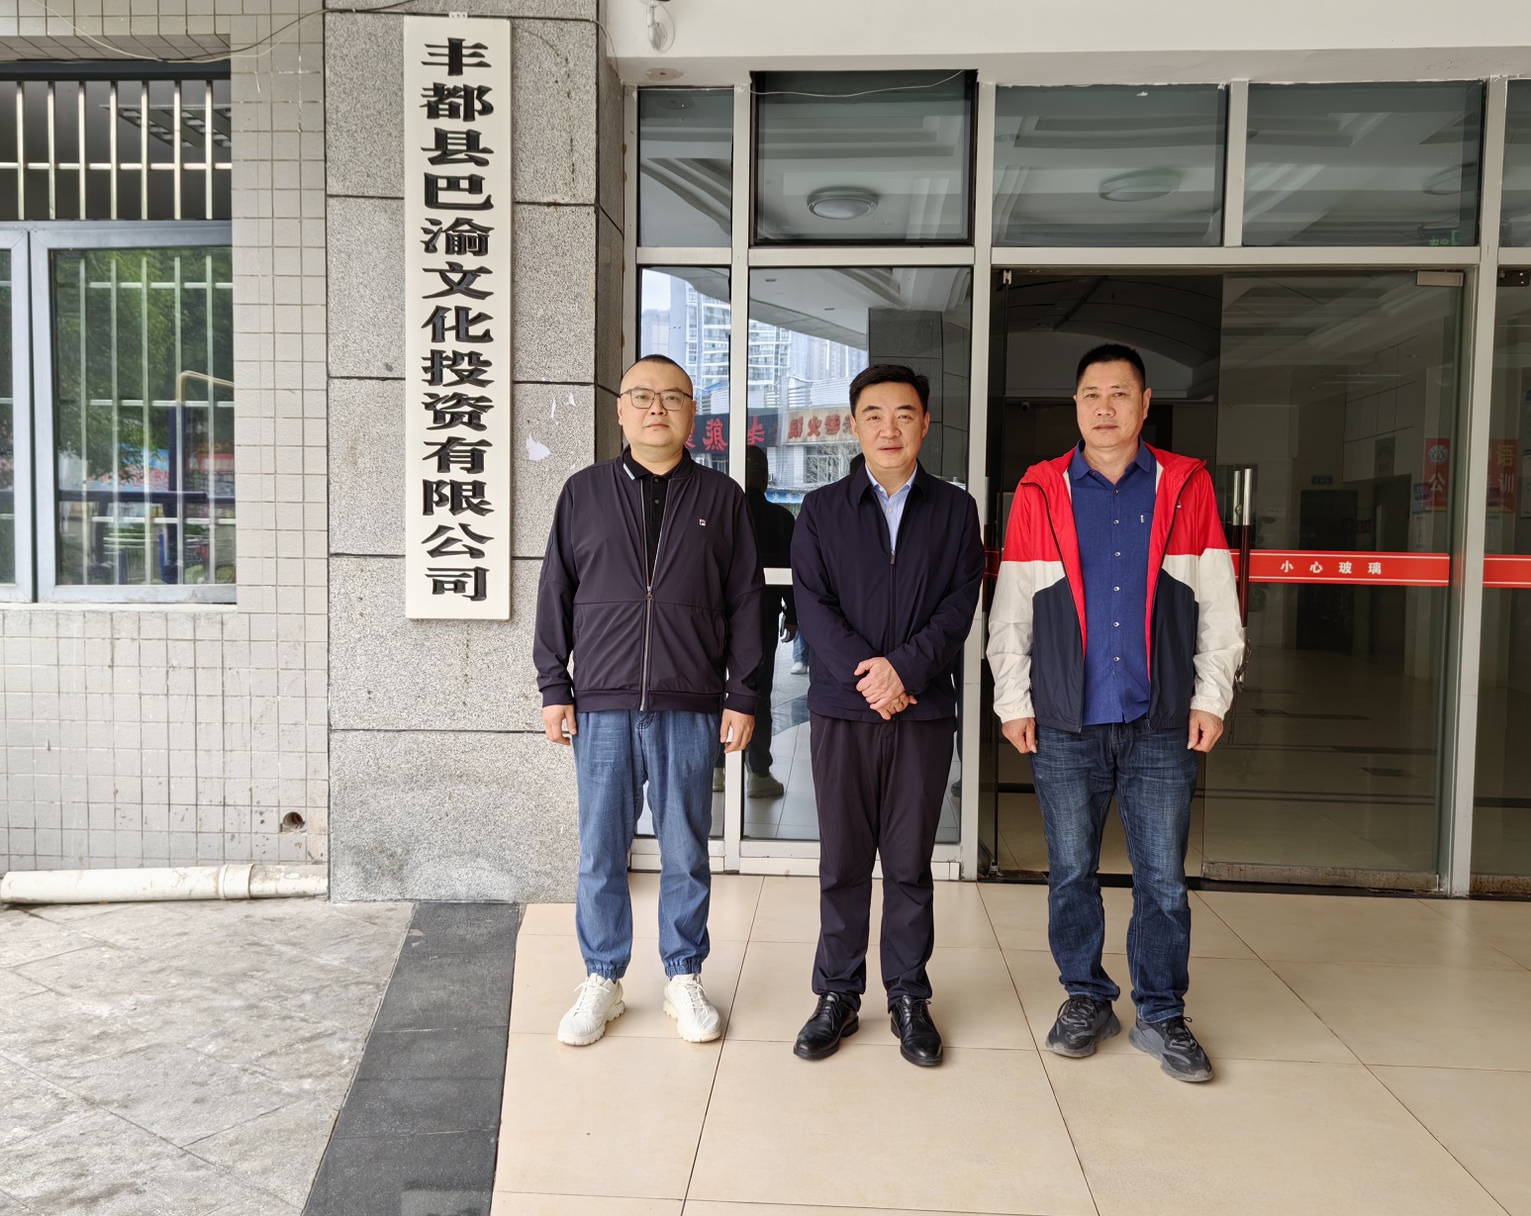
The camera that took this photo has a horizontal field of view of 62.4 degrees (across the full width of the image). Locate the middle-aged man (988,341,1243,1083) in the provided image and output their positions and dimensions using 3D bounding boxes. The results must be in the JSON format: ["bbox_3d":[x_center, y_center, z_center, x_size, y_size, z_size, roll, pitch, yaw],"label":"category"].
[{"bbox_3d":[0.881,0.230,3.207,0.610,1.781,0.380,1,3,11],"label":"middle-aged man"}]

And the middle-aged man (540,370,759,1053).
[{"bbox_3d":[-0.308,0.221,3.315,0.589,1.755,0.350,1,3,-3],"label":"middle-aged man"}]

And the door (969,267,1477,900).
[{"bbox_3d":[1.685,-0.088,4.674,1.726,2.267,0.160,1,3,4],"label":"door"}]

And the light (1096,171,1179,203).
[{"bbox_3d":[1.831,-2.061,6.187,0.400,0.120,0.400,1,3,4],"label":"light"}]

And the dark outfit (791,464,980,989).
[{"bbox_3d":[0.305,0.314,3.192,0.480,1.355,0.330,1,3,7],"label":"dark outfit"}]

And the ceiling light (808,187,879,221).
[{"bbox_3d":[0.411,-2.137,6.678,0.380,0.110,0.380,1,3,4],"label":"ceiling light"}]

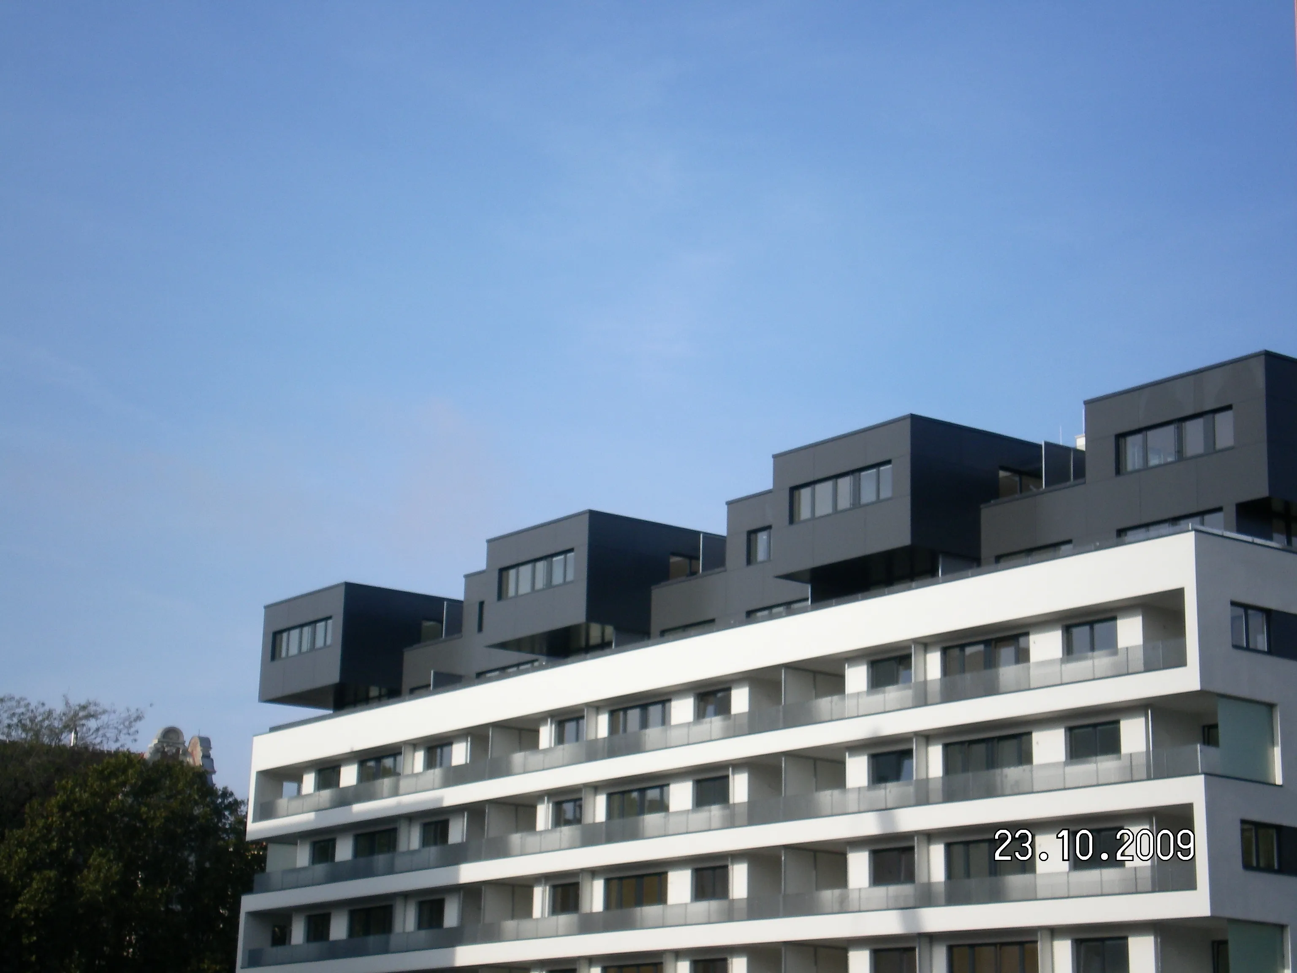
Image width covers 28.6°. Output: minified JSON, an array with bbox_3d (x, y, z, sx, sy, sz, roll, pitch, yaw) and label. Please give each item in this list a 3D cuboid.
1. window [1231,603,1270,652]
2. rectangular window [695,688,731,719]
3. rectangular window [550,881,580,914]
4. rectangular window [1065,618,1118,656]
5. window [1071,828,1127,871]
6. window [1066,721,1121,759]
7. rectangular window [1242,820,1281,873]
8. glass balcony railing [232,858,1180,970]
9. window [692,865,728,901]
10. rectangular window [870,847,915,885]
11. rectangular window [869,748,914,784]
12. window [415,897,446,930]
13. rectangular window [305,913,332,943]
[{"bbox_3d":[16.398,3.890,69.267,1.633,1.237,0.150,12,-18,-36],"label":"window"},{"bbox_3d":[2.174,7.305,85.431,0.150,1.034,1.912,12,-18,-36],"label":"rectangular window"},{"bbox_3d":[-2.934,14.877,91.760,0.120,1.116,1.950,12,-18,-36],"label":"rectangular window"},{"bbox_3d":[12.596,4.367,72.485,0.150,1.116,1.980,12,-18,-36],"label":"rectangular window"},{"bbox_3d":[12.507,10.101,70.975,0.150,1.112,1.983,12,-18,-36],"label":"window"},{"bbox_3d":[12.778,7.386,73.041,0.120,1.128,1.928,12,-18,-36],"label":"window"},{"bbox_3d":[16.536,9.741,68.804,1.505,1.280,0.120,12,-18,-36],"label":"rectangular window"},{"bbox_3d":[-1.092,15.072,87.268,0.080,0.750,50.713,12,-18,-37],"label":"glass balcony railing"},{"bbox_3d":[2.048,13.105,83.952,0.150,1.108,1.929,12,-18,-36],"label":"window"},{"bbox_3d":[7.404,11.549,77.313,0.150,1.130,1.964,12,-18,-36],"label":"rectangular window"},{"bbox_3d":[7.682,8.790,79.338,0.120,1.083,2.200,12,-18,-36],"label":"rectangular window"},{"bbox_3d":[-8.263,16.229,96.700,0.150,1.133,1.942,12,-18,-36],"label":"window"},{"bbox_3d":[-13.577,18.176,104.845,0.120,1.143,1.903,12,-18,-36],"label":"rectangular window"}]

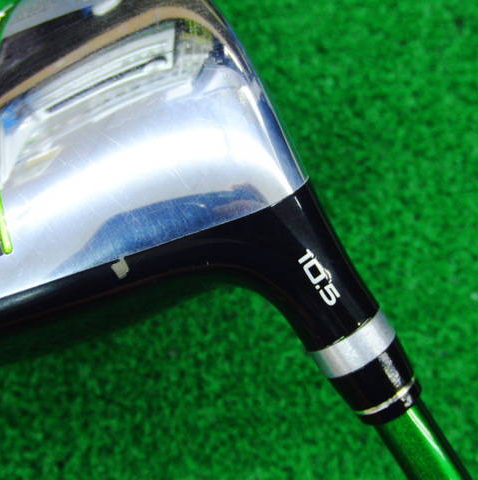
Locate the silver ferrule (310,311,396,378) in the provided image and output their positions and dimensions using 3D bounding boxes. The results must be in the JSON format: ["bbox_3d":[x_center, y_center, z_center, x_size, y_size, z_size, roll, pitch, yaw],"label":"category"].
[{"bbox_3d":[0.019,0.017,0.115,0.014,0.014,0.005,-33,94,0],"label":"silver ferrule"}]

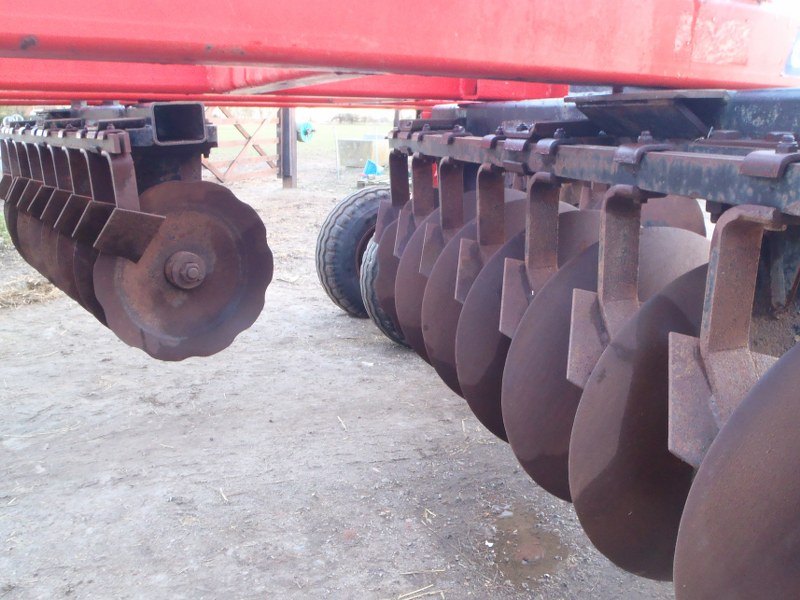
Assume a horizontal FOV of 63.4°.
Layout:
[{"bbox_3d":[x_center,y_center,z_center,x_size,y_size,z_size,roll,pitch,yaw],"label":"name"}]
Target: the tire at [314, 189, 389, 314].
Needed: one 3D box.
[{"bbox_3d":[-0.085,-0.250,3.678,0.770,0.770,0.268,-7,18,-29],"label":"tire"}]

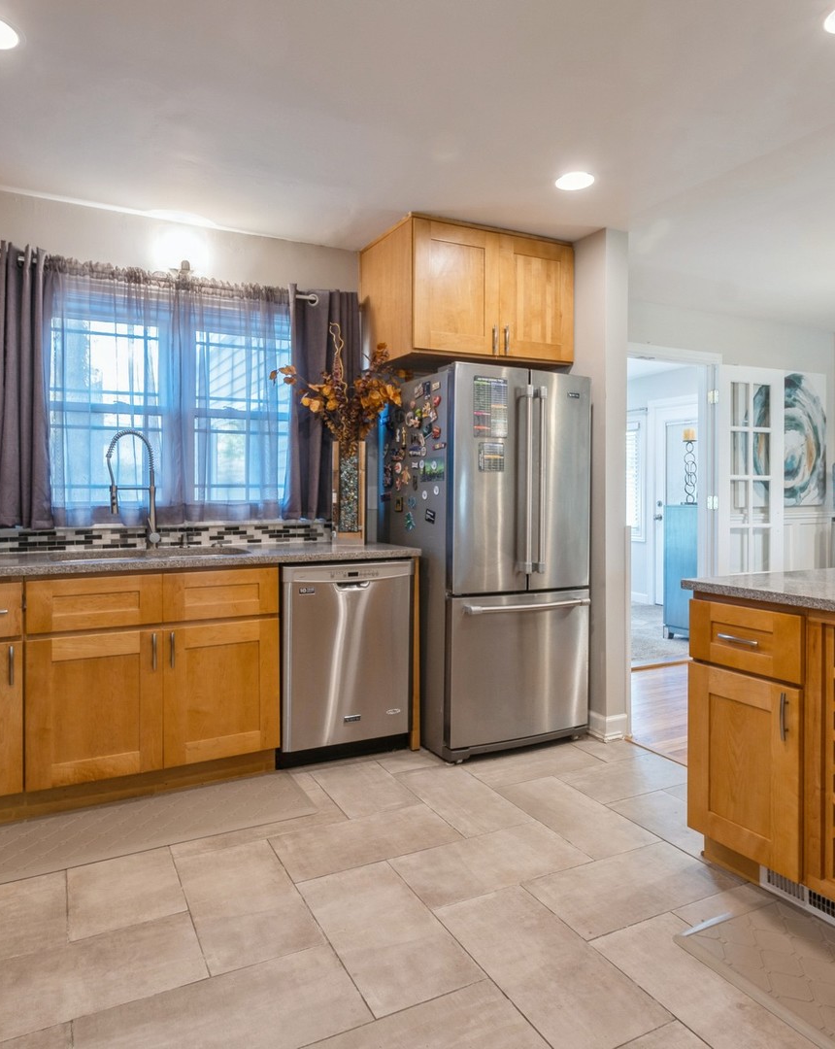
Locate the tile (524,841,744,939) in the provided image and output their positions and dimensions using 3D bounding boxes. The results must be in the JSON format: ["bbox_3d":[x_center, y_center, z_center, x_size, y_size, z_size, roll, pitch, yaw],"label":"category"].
[{"bbox_3d":[0.625,1.058,1.921,0.581,0.010,0.289,-1,1,-26],"label":"tile"}]

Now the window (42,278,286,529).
[{"bbox_3d":[-1.152,-0.553,3.160,1.177,1.102,0.090,-1,1,-26],"label":"window"}]

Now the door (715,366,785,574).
[{"bbox_3d":[2.455,-0.071,4.824,0.585,2.140,0.040,0,1,-17],"label":"door"}]

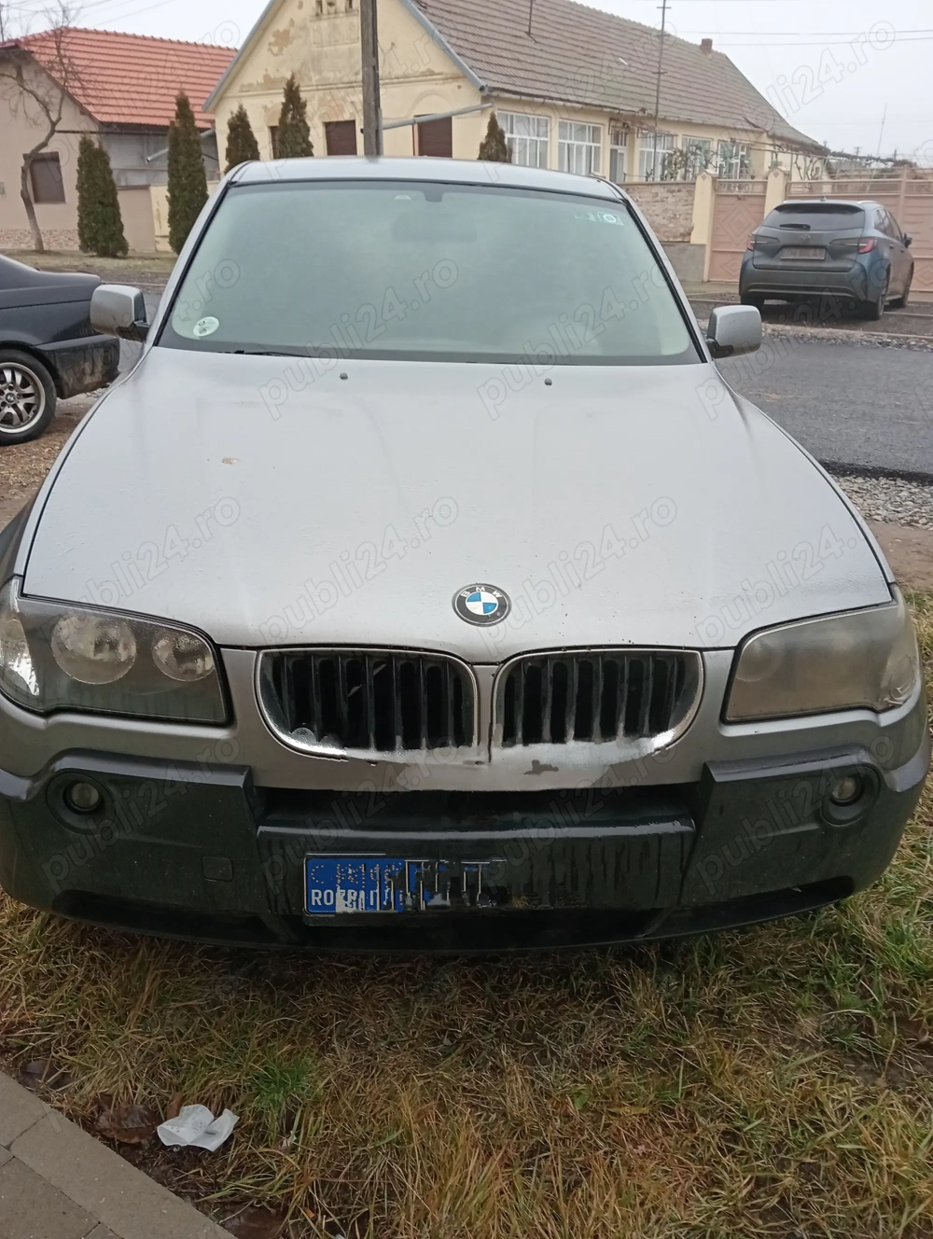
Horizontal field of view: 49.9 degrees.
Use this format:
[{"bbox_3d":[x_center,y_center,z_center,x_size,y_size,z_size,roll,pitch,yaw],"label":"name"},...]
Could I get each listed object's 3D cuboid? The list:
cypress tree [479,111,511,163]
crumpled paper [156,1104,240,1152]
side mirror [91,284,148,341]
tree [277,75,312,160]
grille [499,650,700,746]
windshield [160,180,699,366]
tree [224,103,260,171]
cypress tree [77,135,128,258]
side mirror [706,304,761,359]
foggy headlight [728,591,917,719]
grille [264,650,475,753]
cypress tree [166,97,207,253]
[{"bbox_3d":[0.553,-8.262,19.609,0.850,2.980,0.850,0,23,0],"label":"cypress tree"},{"bbox_3d":[-0.462,0.871,1.716,0.134,0.040,0.078,0,23,0],"label":"crumpled paper"},{"bbox_3d":[-0.983,-0.873,2.850,0.160,0.150,0.120,2,23,-2],"label":"side mirror"},{"bbox_3d":[-3.660,-9.833,22.115,1.000,3.900,1.000,0,23,0],"label":"tree"},{"bbox_3d":[0.209,0.126,1.589,0.325,0.140,0.085,-1,16,-8],"label":"grille"},{"bbox_3d":[-0.088,-1.014,2.901,1.500,0.120,0.850,0,56,-5],"label":"windshield"},{"bbox_3d":[-5.042,-9.979,23.073,1.000,3.410,1.000,0,23,0],"label":"tree"},{"bbox_3d":[-9.701,-11.267,26.768,1.240,2.990,1.240,1,22,0],"label":"cypress tree"},{"bbox_3d":[0.803,-0.858,2.999,0.170,0.150,0.120,0,21,-5],"label":"side mirror"},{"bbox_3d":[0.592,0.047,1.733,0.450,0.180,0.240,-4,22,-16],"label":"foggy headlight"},{"bbox_3d":[-0.148,0.128,1.522,0.320,0.175,0.080,0,21,-5],"label":"grille"},{"bbox_3d":[-6.994,-11.099,25.204,1.000,3.810,1.000,1,22,0],"label":"cypress tree"}]

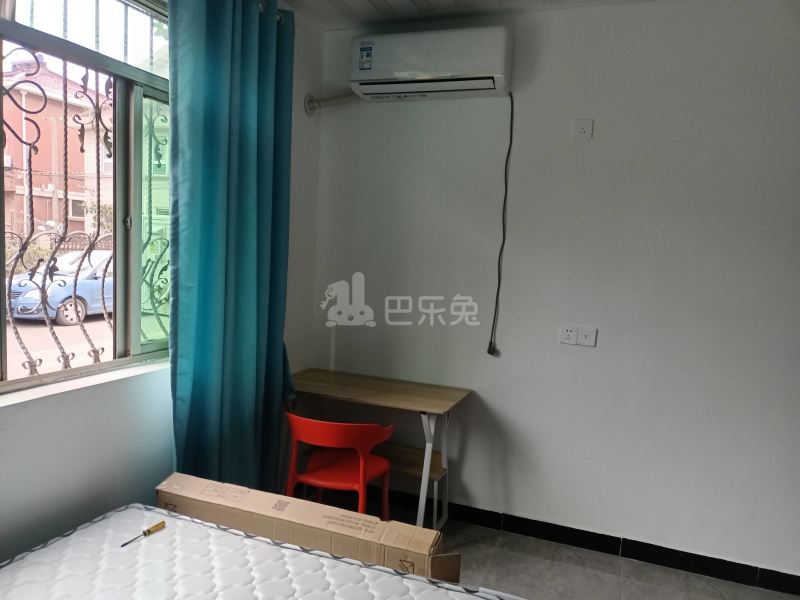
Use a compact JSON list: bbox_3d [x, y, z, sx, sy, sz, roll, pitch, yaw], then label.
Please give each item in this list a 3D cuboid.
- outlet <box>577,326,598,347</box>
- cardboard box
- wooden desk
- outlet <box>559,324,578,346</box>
[{"bbox_3d":[0.931,0.185,2.874,0.086,0.086,0.010,5,6,20],"label":"outlet"},{"bbox_3d":[-0.365,0.825,2.116,1.190,0.112,0.162,5,6,20],"label":"cardboard box"},{"bbox_3d":[-0.173,0.833,3.097,0.980,0.740,0.460,5,6,20],"label":"wooden desk"},{"bbox_3d":[0.851,0.176,2.904,0.086,0.086,0.010,5,6,20],"label":"outlet"}]

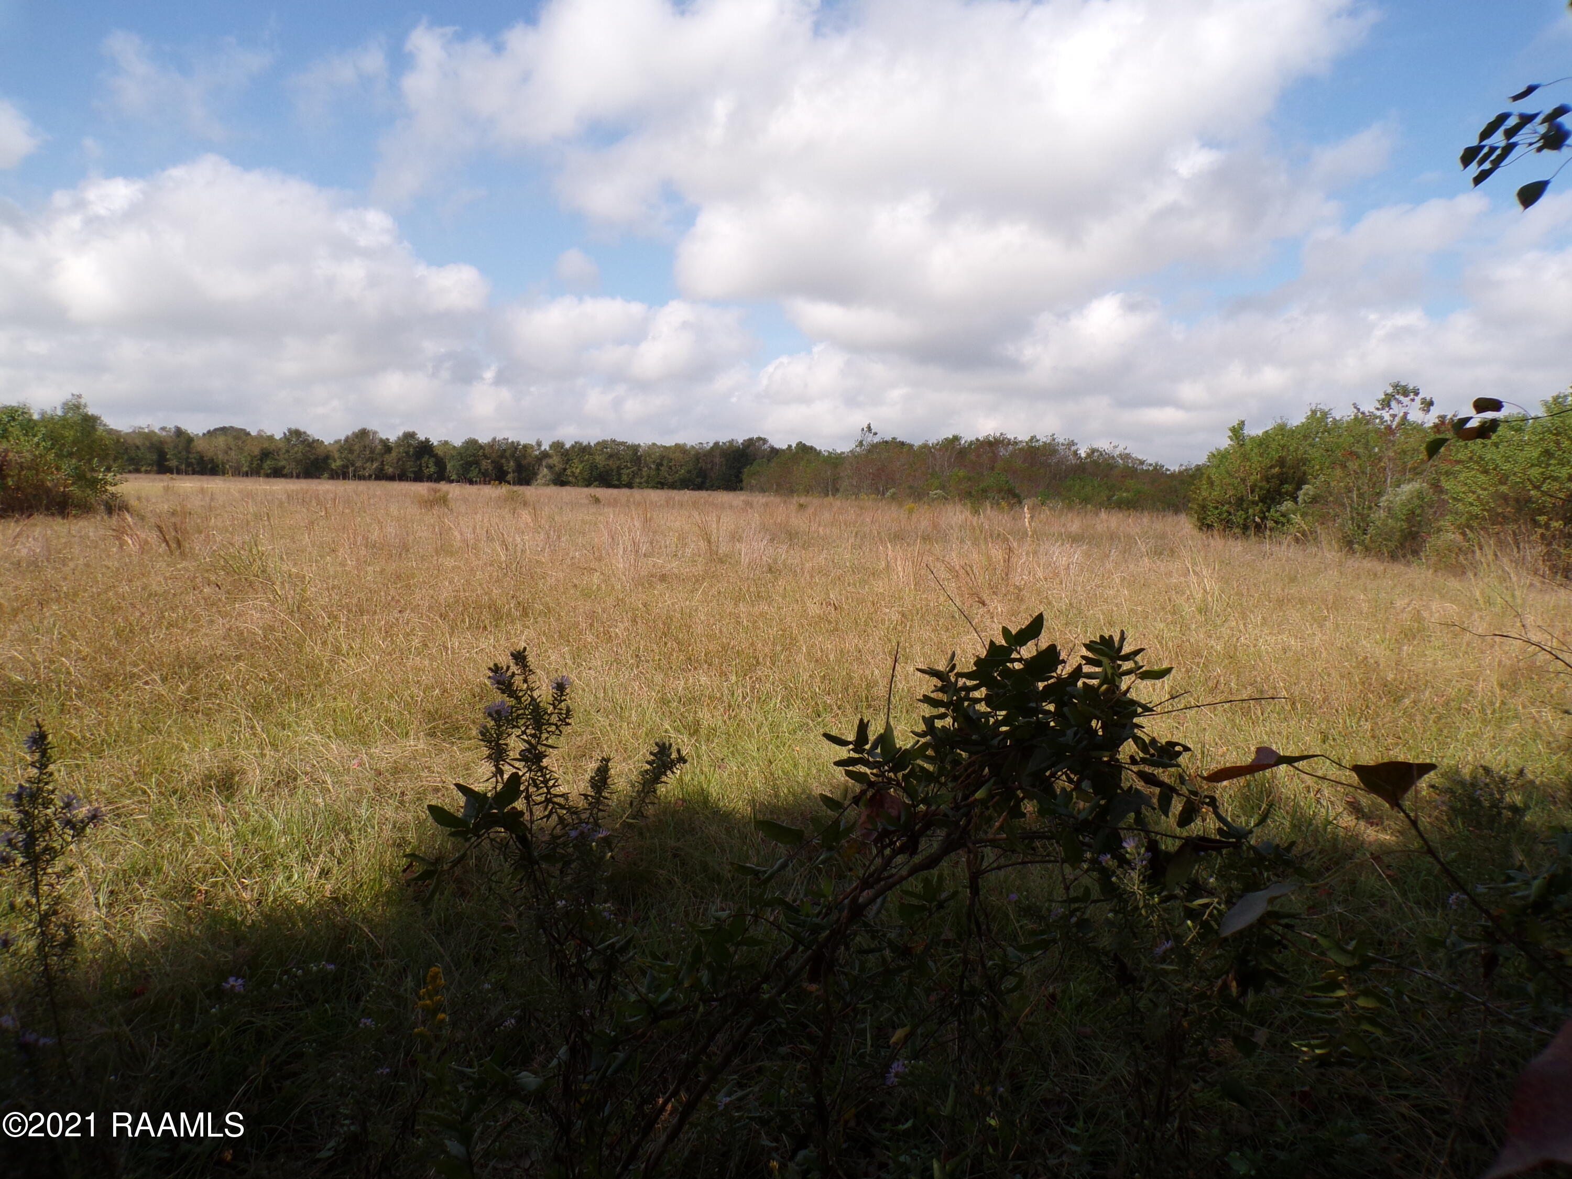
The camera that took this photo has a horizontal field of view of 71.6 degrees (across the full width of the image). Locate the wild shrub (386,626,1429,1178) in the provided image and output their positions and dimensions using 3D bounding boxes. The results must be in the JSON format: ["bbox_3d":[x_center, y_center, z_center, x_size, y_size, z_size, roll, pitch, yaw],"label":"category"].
[{"bbox_3d":[0.200,0.610,1.900,1.680,1.030,0.950,0,6,0],"label":"wild shrub"}]

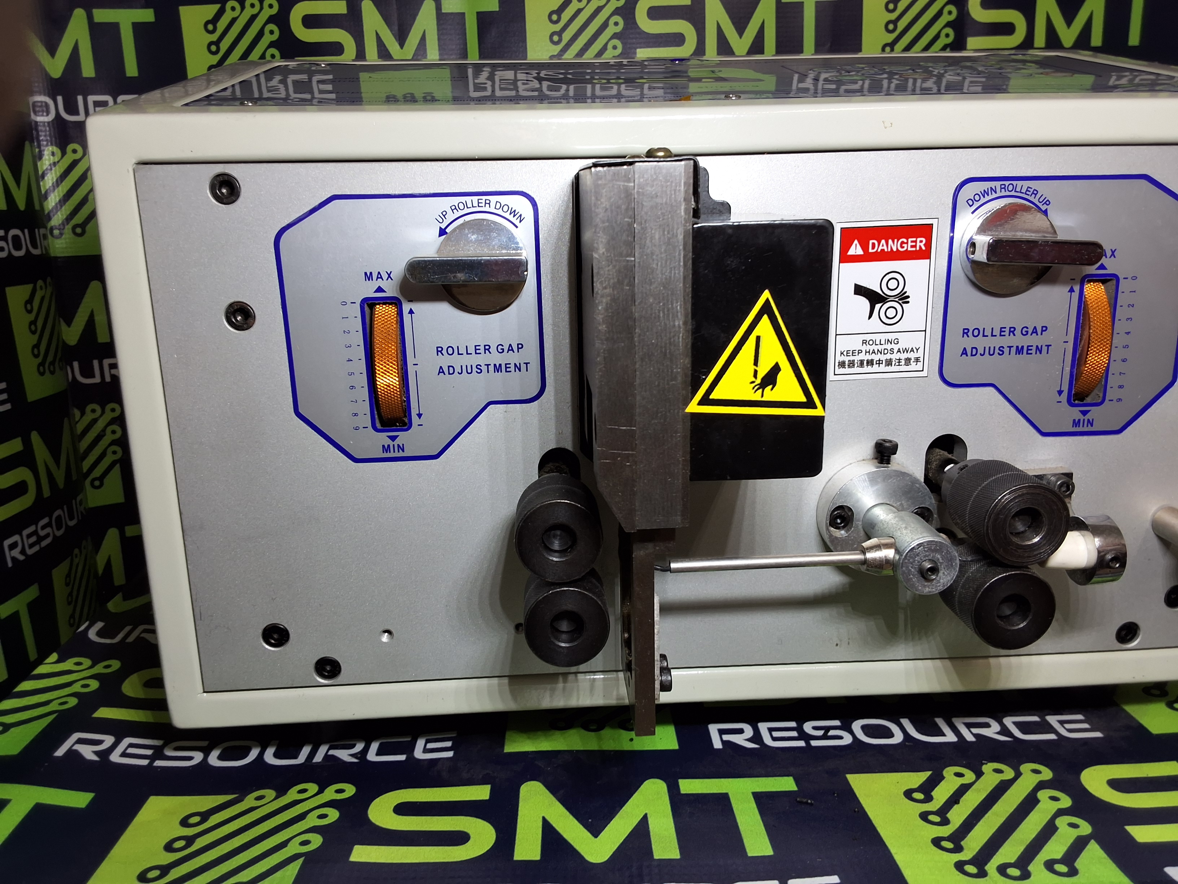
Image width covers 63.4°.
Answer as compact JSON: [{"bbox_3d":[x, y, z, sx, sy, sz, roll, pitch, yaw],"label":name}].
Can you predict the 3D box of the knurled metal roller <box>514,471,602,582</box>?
[{"bbox_3d":[-0.009,0.024,0.273,0.024,0.024,0.026,-2,15,-3],"label":"knurled metal roller"}]

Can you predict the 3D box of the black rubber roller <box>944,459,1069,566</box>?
[{"bbox_3d":[0.121,0.018,0.279,0.024,0.024,0.028,-2,15,-3],"label":"black rubber roller"}]

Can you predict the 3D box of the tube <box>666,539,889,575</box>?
[{"bbox_3d":[0.056,0.035,0.280,0.069,0.011,0.011,-2,15,-3],"label":"tube"}]

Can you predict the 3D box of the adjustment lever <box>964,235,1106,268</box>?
[{"bbox_3d":[0.135,-0.058,0.289,0.036,0.007,0.014,-2,15,-3],"label":"adjustment lever"}]

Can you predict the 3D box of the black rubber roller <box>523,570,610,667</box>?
[{"bbox_3d":[-0.007,0.049,0.279,0.024,0.024,0.026,-2,15,-3],"label":"black rubber roller"}]

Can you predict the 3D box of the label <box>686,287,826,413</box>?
[{"bbox_3d":[0.043,-0.022,0.240,0.036,0.032,0.001,1,14,-4],"label":"label"}]

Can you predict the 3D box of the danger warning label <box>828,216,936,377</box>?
[{"bbox_3d":[0.094,-0.045,0.304,0.032,0.050,0.001,-3,15,-2],"label":"danger warning label"}]

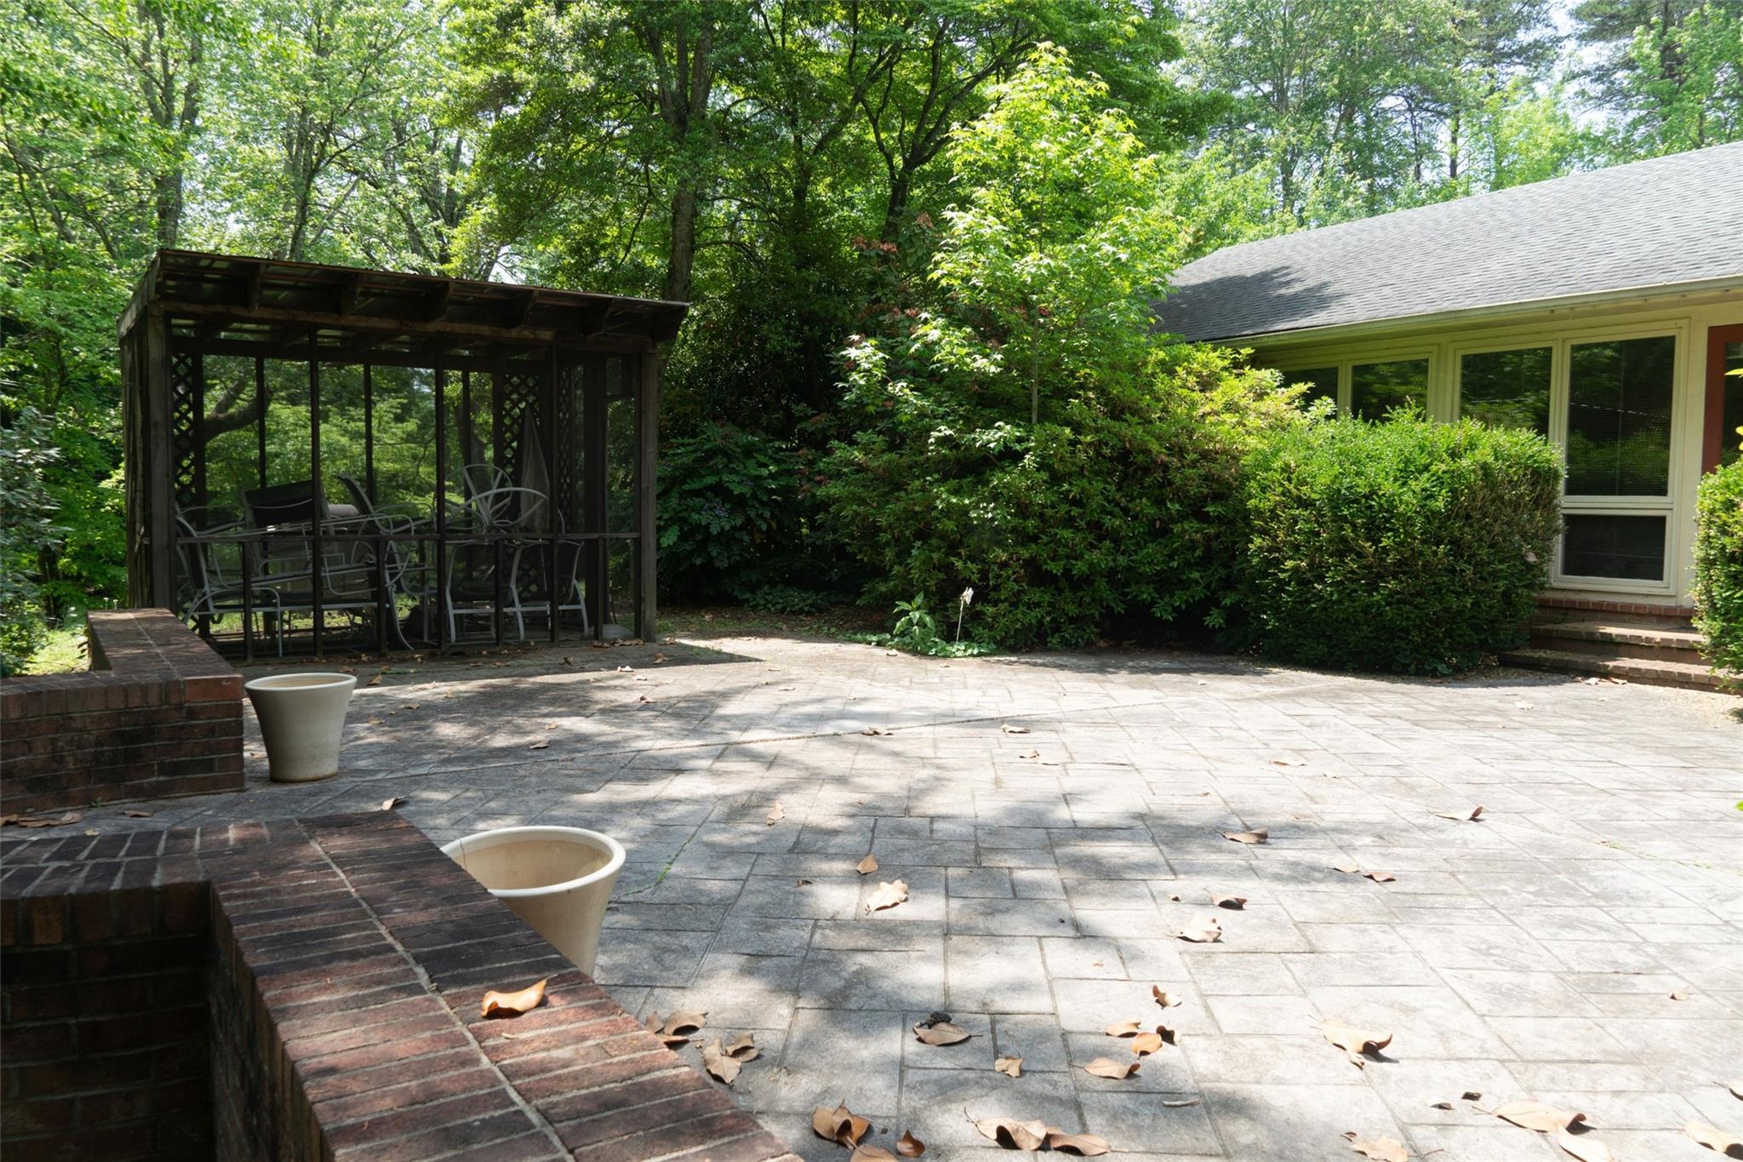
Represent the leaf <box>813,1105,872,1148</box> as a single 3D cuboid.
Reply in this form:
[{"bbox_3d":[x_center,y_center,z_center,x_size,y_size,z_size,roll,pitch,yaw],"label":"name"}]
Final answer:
[{"bbox_3d":[-0.056,1.048,2.516,0.118,0.045,0.085,0,5,-5],"label":"leaf"}]

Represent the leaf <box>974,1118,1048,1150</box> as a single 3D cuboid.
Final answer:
[{"bbox_3d":[0.266,1.053,2.491,0.142,0.040,0.060,1,5,6],"label":"leaf"}]

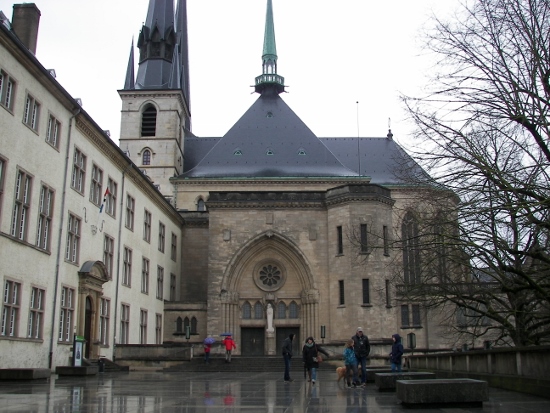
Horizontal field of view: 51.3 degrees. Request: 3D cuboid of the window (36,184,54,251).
[{"bbox_3d":[-11.079,0.535,27.493,0.300,3.092,1.504,-1,-15,4],"label":"window"}]

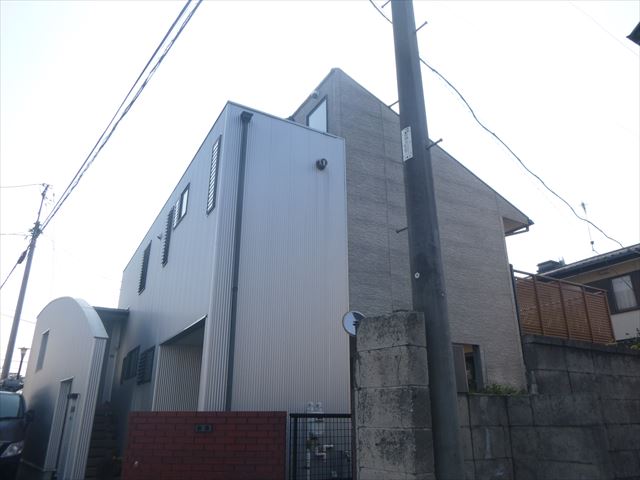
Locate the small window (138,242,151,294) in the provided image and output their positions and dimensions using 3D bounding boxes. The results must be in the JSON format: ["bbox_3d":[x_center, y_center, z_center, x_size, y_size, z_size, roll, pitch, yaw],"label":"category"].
[{"bbox_3d":[-4.070,0.606,10.808,0.130,1.170,0.430,12,-24,-28],"label":"small window"}]

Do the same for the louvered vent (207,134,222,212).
[{"bbox_3d":[-1.562,-0.966,6.824,0.100,1.176,0.390,12,-24,-28],"label":"louvered vent"}]

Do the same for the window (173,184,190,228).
[{"bbox_3d":[-2.527,-0.619,8.470,0.100,0.579,0.800,12,-24,-28],"label":"window"}]

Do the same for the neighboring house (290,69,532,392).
[{"bbox_3d":[0.813,1.719,11.428,5.054,7.351,7.000,11,-24,-27],"label":"neighboring house"}]

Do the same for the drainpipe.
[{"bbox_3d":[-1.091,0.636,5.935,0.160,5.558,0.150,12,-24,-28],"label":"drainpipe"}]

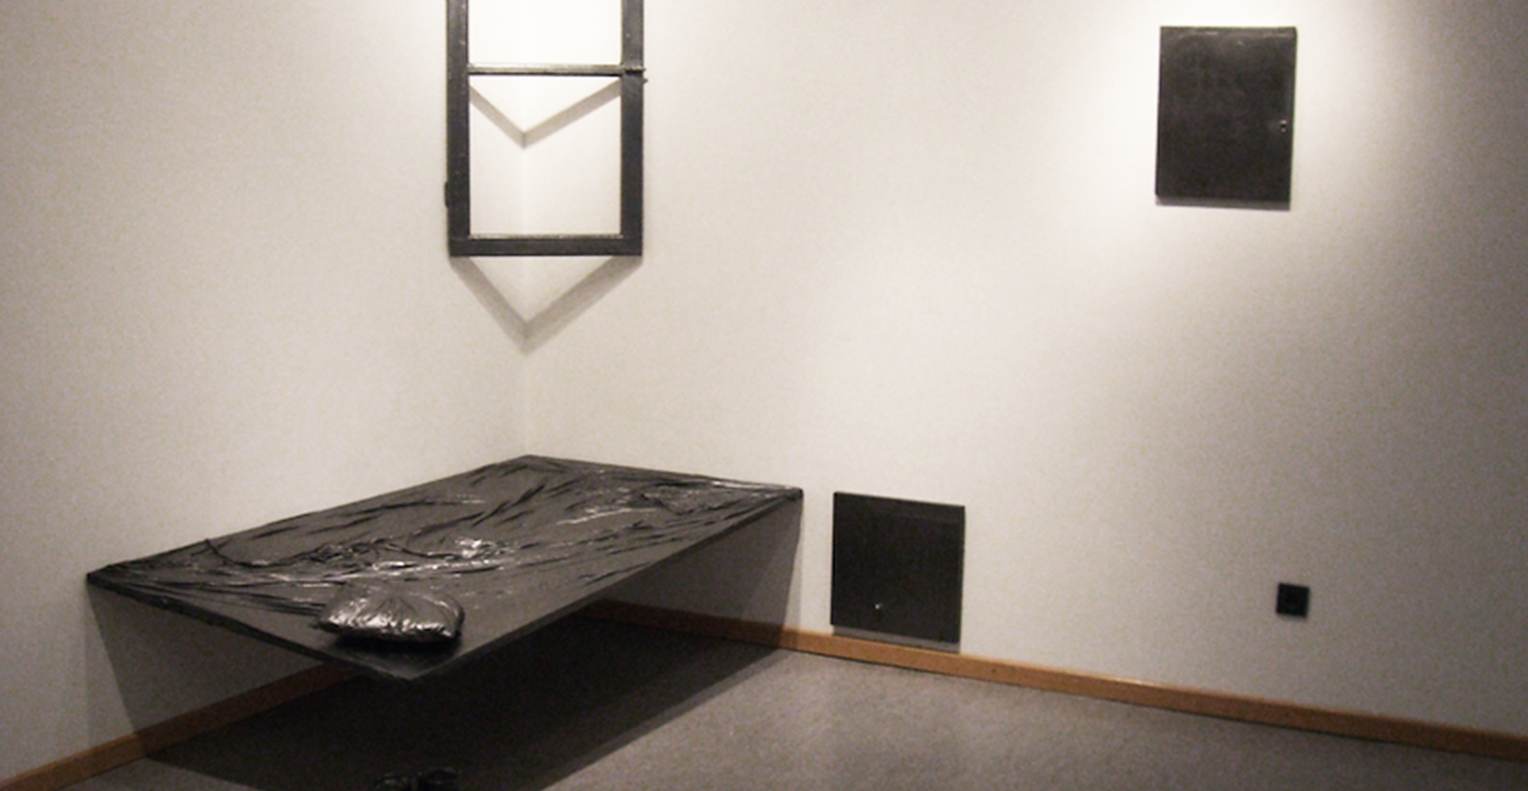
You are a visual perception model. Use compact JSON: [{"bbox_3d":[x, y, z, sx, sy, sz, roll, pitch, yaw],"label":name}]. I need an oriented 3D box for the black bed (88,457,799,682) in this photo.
[{"bbox_3d":[-0.759,0.393,4.563,1.020,0.055,1.798,5,10,27],"label":"black bed"}]

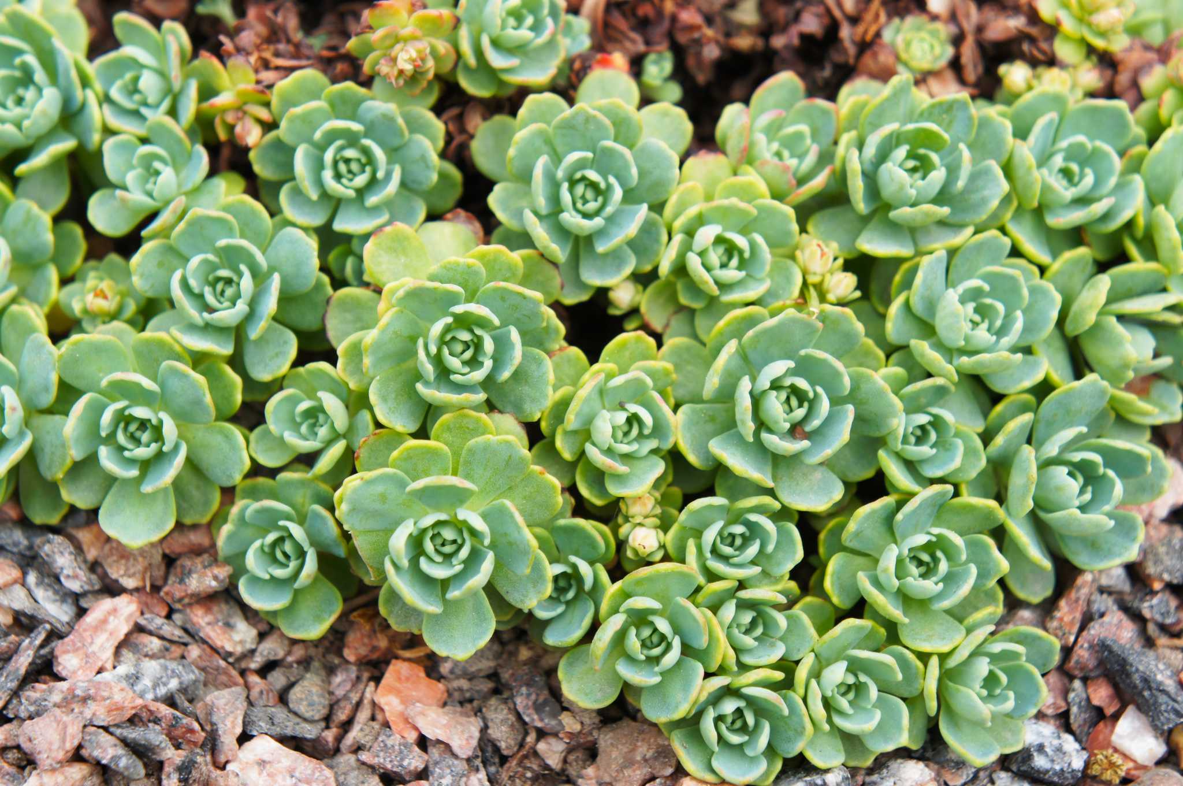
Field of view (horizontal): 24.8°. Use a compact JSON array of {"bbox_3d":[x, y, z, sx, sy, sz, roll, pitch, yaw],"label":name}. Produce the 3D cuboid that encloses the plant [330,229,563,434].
[{"bbox_3d":[-0.031,-0.014,0.612,0.052,0.018,0.047,0,50,0],"label":"plant"}]

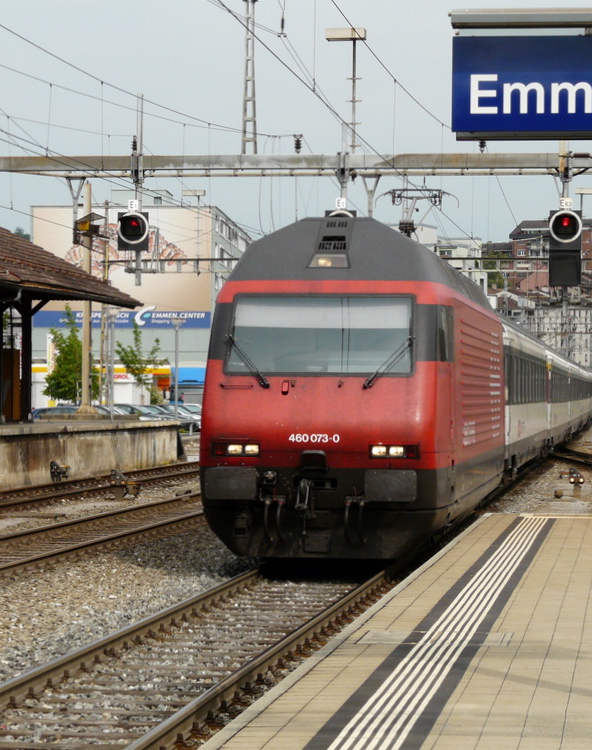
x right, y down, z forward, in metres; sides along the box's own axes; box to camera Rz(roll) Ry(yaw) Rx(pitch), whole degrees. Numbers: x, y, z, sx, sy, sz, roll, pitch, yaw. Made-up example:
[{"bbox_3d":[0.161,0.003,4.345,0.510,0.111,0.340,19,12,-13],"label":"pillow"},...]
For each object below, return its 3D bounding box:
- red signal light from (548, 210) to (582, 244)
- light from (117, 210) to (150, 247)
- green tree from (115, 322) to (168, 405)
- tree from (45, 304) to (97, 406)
[{"bbox_3d":[5.744,-3.137,54.800,0.710,0.730,0.400,0,0,7],"label":"red signal light"},{"bbox_3d":[-3.533,-3.185,55.900,0.710,0.760,0.400,0,0,7],"label":"light"},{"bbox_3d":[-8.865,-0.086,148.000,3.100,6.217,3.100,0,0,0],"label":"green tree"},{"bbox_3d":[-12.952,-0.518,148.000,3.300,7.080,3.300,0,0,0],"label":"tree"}]

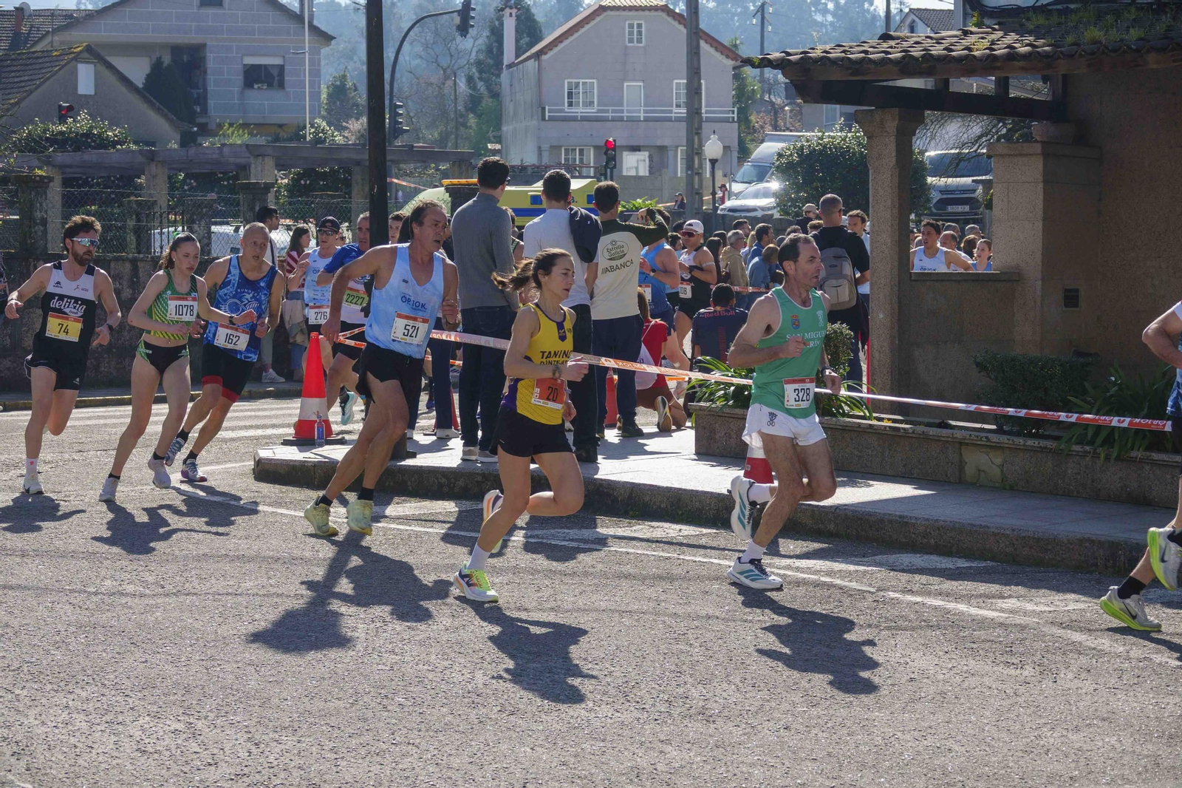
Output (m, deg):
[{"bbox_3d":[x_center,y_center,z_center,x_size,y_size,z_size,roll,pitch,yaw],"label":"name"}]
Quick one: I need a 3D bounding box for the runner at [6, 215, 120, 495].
[{"bbox_3d":[-3.243,-0.250,17.750,0.670,1.710,0.620,-2,4,-20],"label":"runner"}]

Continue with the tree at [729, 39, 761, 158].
[{"bbox_3d":[6.325,-12.334,121.000,2.000,5.500,2.000,0,4,0],"label":"tree"}]

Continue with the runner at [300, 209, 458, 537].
[{"bbox_3d":[-1.095,-0.132,15.050,0.620,1.740,0.700,-3,5,-36],"label":"runner"}]

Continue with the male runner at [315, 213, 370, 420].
[{"bbox_3d":[-1.724,-0.492,21.100,0.620,1.660,0.720,0,4,3],"label":"male runner"}]

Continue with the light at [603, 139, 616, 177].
[{"bbox_3d":[0.473,-6.077,74.000,0.300,0.970,0.380,1,4,20],"label":"light"}]

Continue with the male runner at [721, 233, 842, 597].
[{"bbox_3d":[0.907,0.074,13.600,0.600,1.670,0.500,3,5,40],"label":"male runner"}]

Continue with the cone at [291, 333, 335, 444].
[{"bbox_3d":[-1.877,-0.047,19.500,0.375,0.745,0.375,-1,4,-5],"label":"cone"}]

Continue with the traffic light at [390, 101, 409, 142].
[{"bbox_3d":[-5.241,-7.447,79.000,0.450,1.100,0.320,0,4,0],"label":"traffic light"}]

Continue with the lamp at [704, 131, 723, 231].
[{"bbox_3d":[2.732,-4.243,64.000,0.410,3.150,0.410,0,4,0],"label":"lamp"}]

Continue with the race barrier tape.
[{"bbox_3d":[1.075,-0.105,17.400,5.250,0.430,0.090,3,5,35],"label":"race barrier tape"}]

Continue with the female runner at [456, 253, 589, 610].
[{"bbox_3d":[-0.310,0.142,12.850,0.690,1.570,0.470,3,5,36],"label":"female runner"}]

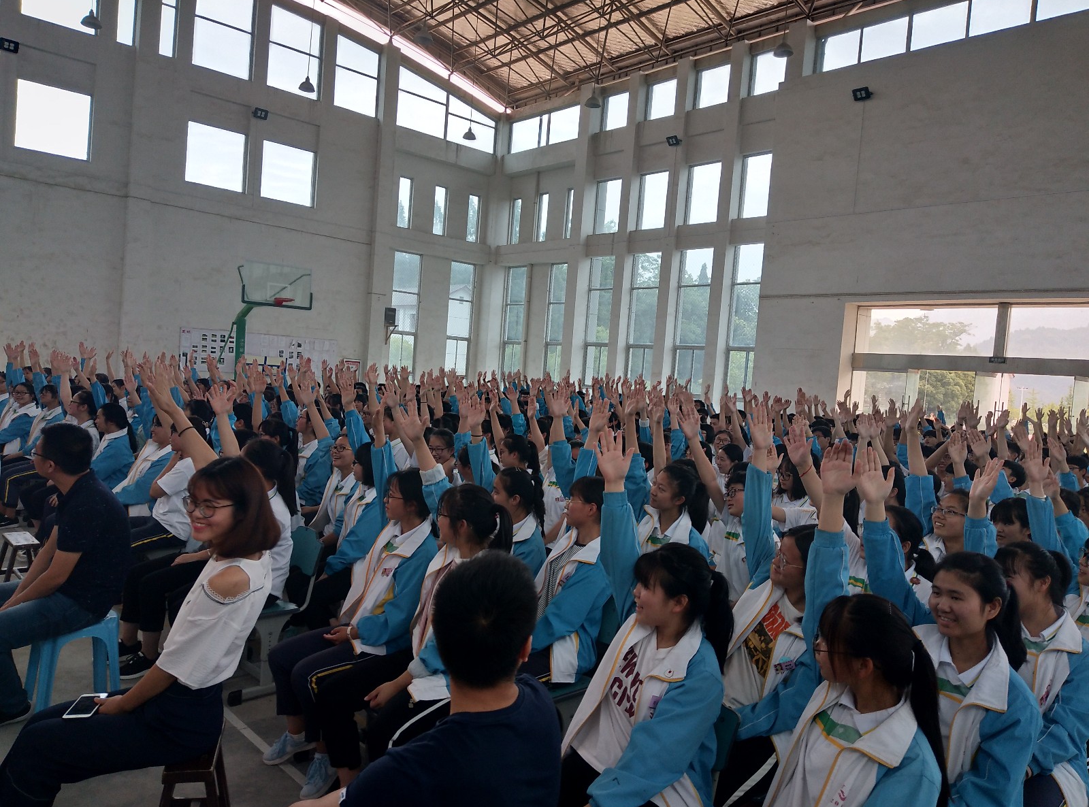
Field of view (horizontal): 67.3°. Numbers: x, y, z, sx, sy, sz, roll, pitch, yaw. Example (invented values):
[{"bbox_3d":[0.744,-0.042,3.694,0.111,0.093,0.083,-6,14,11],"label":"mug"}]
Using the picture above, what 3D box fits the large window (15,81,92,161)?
[{"bbox_3d":[-13.536,-7.799,22.605,1.780,1.810,0.150,2,3,-41],"label":"large window"}]

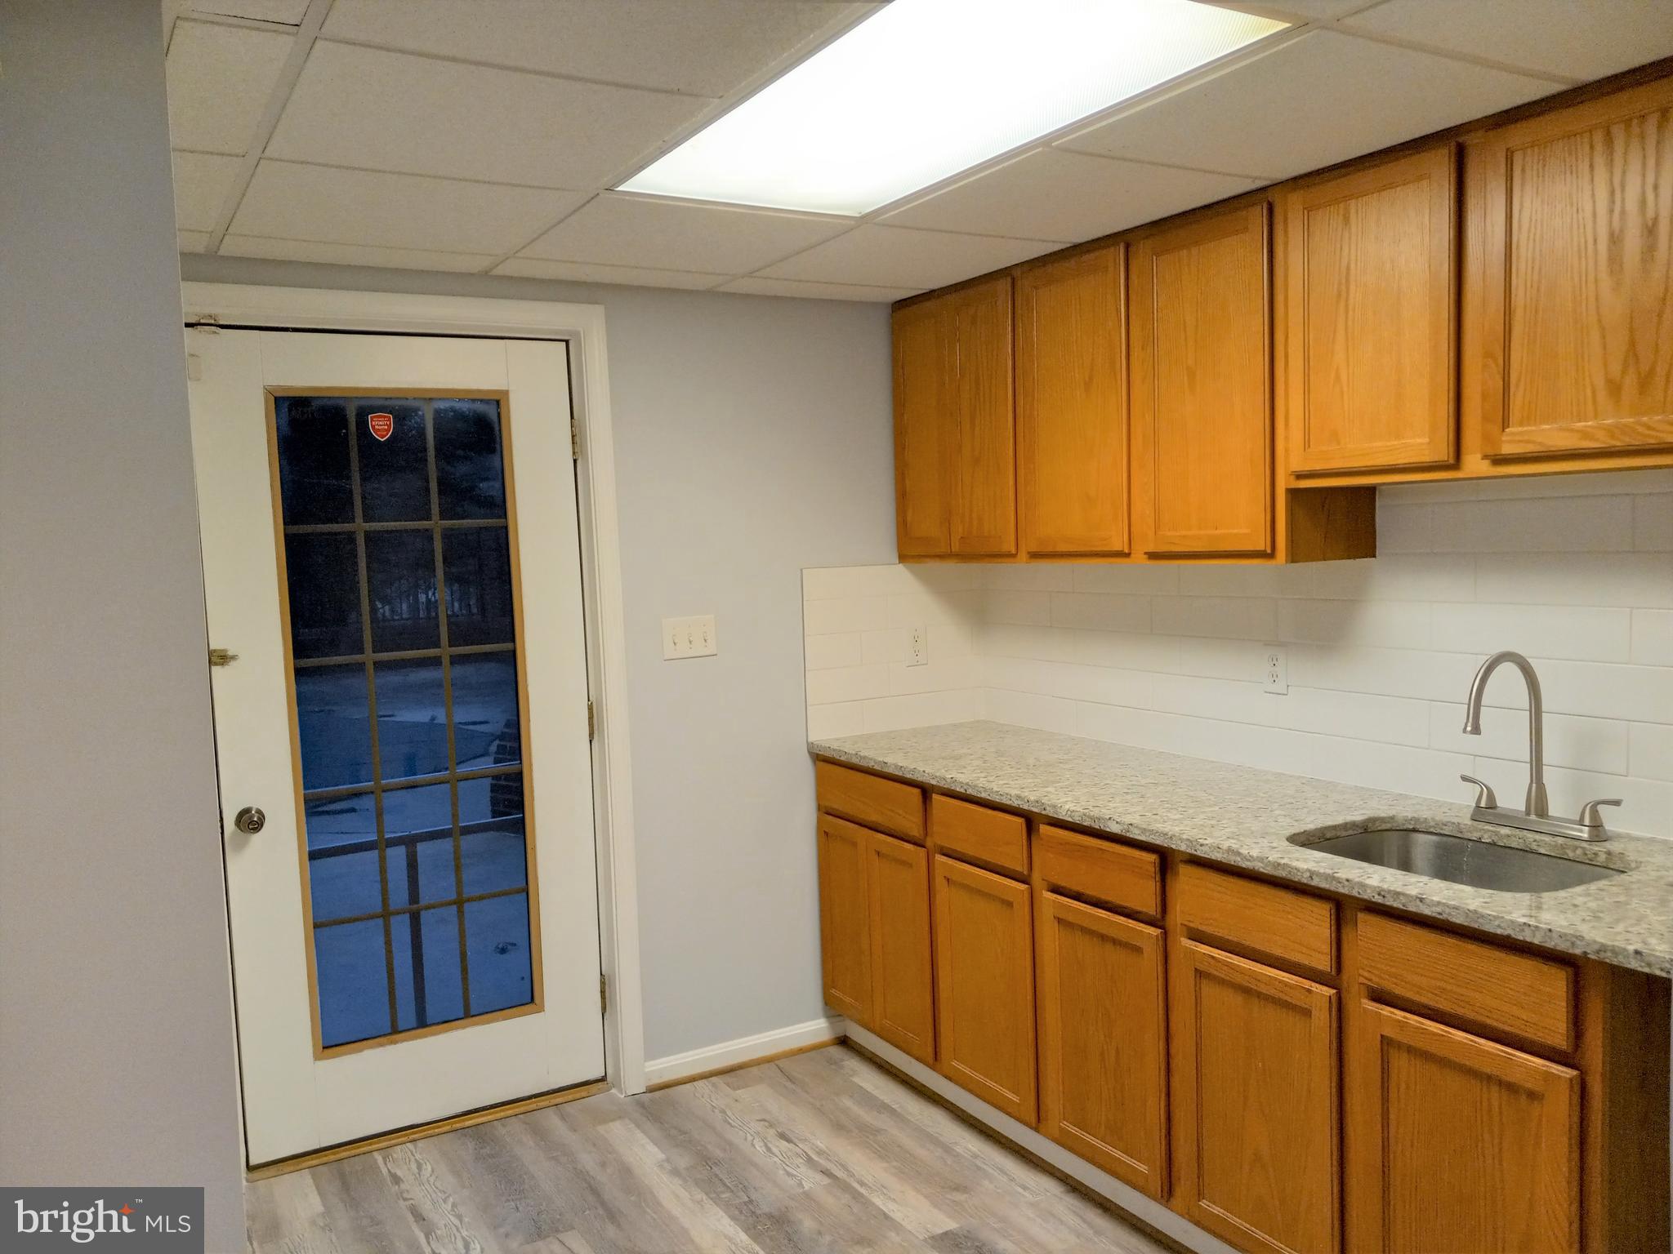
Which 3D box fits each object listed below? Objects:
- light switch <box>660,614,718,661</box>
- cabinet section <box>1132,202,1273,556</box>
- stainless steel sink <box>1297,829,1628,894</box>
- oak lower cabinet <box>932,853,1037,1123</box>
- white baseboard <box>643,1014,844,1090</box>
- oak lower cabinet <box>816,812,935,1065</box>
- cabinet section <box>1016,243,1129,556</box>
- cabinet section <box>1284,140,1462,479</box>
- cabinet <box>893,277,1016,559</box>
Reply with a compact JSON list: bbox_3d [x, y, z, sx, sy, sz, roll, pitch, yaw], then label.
[{"bbox_3d":[-0.403,0.028,3.594,0.161,0.114,0.014,-4,5,-30],"label":"light switch"},{"bbox_3d":[0.917,-0.526,2.914,0.298,0.724,0.398,-4,5,-30],"label":"cabinet section"},{"bbox_3d":[1.089,0.521,2.324,0.369,0.187,0.526,-4,5,-30],"label":"stainless steel sink"},{"bbox_3d":[0.600,0.838,3.284,0.575,0.564,0.395,-4,5,-30],"label":"oak lower cabinet"},{"bbox_3d":[-0.258,1.210,3.733,0.640,0.080,0.018,-4,5,-30],"label":"white baseboard"},{"bbox_3d":[0.346,0.817,3.724,0.575,0.575,0.581,-4,5,-30],"label":"oak lower cabinet"},{"bbox_3d":[0.706,-0.547,3.279,0.298,0.730,0.399,-4,5,-30],"label":"cabinet section"},{"bbox_3d":[1.127,-0.588,2.541,0.298,0.569,0.382,-4,5,-30],"label":"cabinet section"},{"bbox_3d":[0.447,-0.572,3.727,0.298,0.744,0.576,-4,5,-30],"label":"cabinet"}]

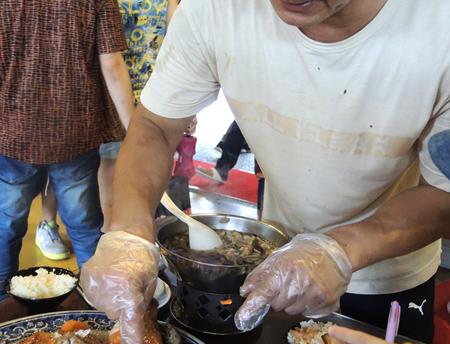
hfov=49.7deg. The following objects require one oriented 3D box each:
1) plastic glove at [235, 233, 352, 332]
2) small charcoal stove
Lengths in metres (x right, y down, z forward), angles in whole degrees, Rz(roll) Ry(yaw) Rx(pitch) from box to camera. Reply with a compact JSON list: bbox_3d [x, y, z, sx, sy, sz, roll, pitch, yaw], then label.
[{"bbox_3d":[0.089,0.137,0.610,0.160,0.080,0.100,-34,64,-24],"label":"plastic glove"},{"bbox_3d":[-0.004,0.172,0.821,0.218,0.135,0.218,4,15,0],"label":"small charcoal stove"}]

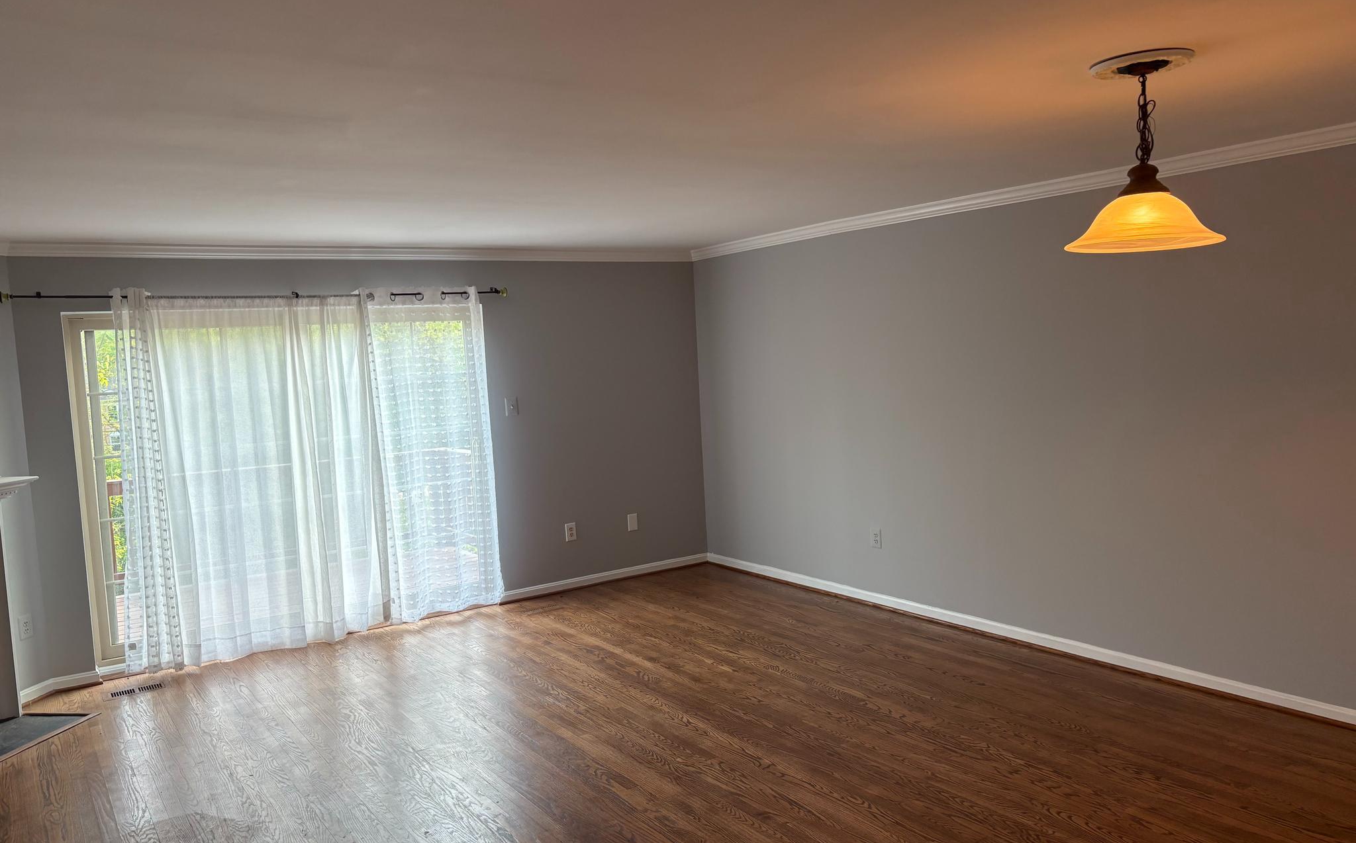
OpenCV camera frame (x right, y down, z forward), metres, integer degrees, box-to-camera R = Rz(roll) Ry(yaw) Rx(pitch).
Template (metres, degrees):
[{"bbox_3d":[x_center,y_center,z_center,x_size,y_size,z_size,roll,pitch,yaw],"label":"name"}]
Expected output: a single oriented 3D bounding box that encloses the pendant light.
[{"bbox_3d":[1.270,-0.730,2.785,0.405,0.513,0.405,-6,5,-33],"label":"pendant light"}]

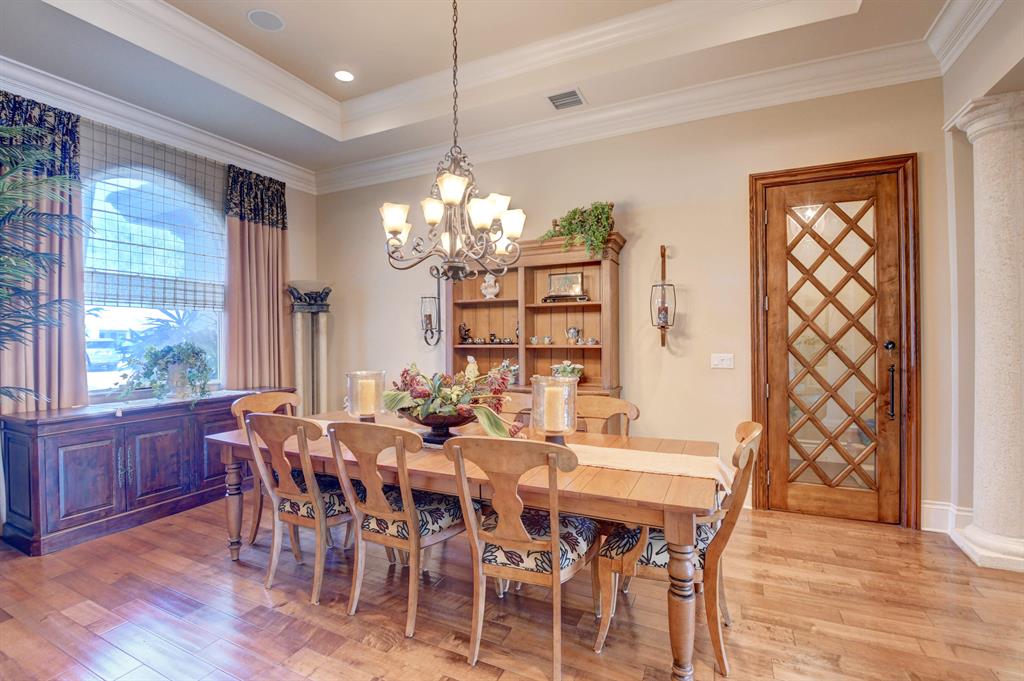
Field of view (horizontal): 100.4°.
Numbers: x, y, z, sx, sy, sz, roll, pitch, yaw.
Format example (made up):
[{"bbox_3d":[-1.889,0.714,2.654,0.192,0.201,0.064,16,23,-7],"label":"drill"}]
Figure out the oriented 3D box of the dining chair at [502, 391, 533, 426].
[{"bbox_3d":[-0.154,0.898,3.163,0.538,0.979,0.639,-1,0,25],"label":"dining chair"}]

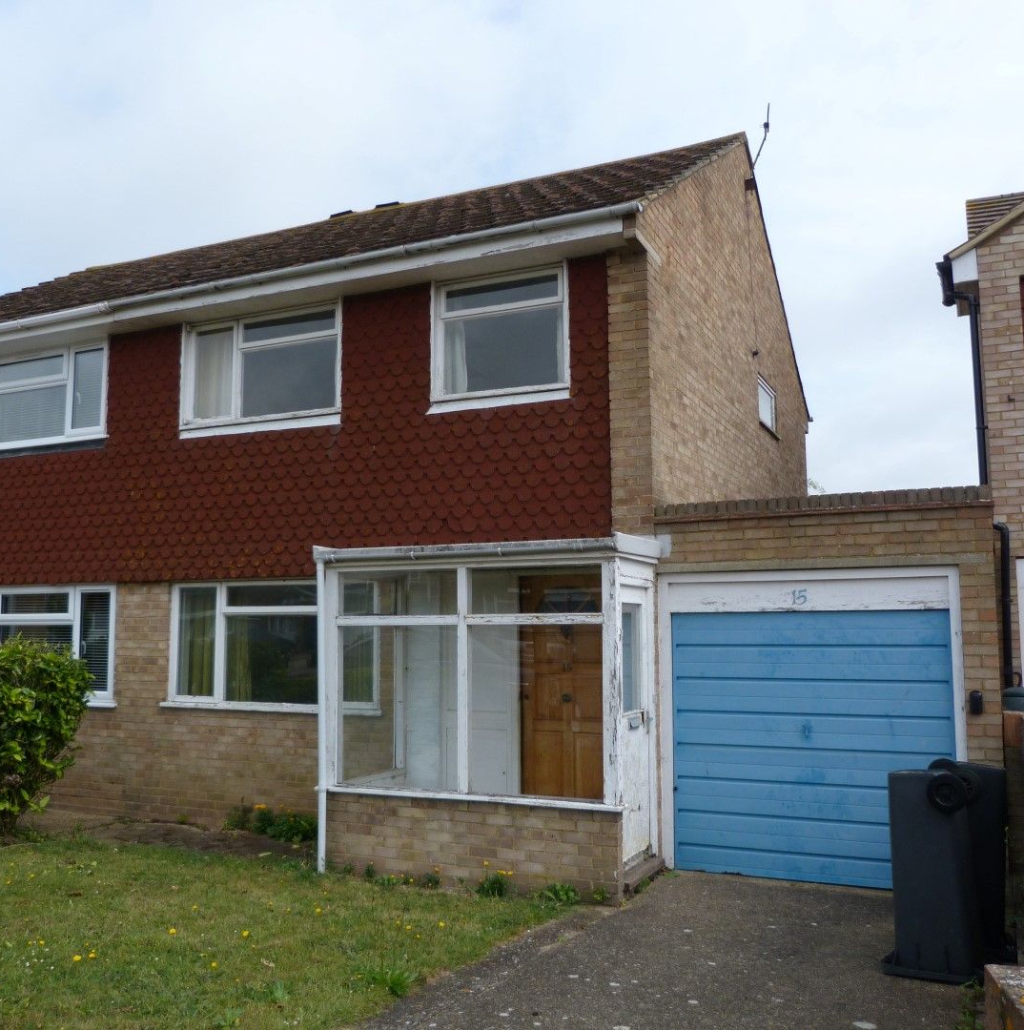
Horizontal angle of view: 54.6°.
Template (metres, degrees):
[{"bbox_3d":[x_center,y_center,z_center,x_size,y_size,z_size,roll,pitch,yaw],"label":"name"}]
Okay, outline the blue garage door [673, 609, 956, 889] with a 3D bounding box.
[{"bbox_3d":[2.131,1.654,7.125,1.984,1.910,0.080,-3,-7,24],"label":"blue garage door"}]

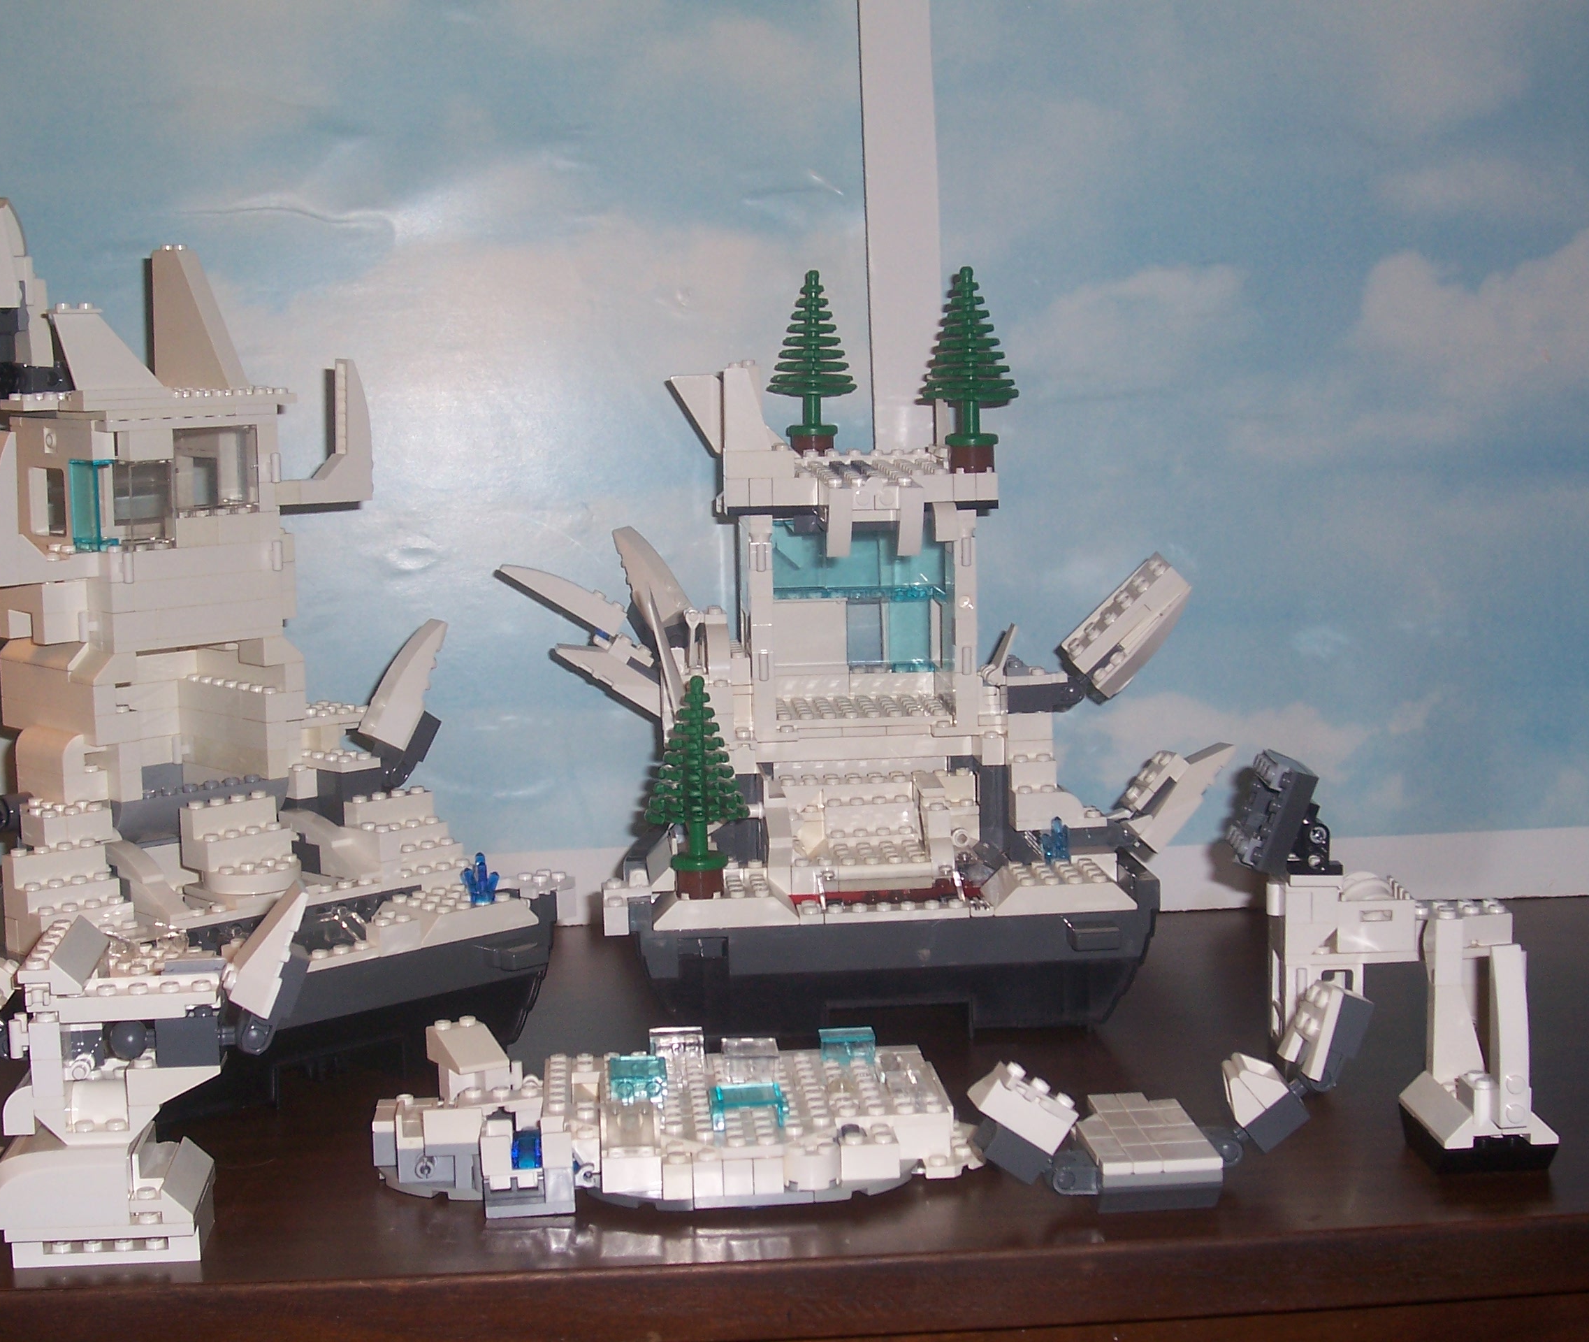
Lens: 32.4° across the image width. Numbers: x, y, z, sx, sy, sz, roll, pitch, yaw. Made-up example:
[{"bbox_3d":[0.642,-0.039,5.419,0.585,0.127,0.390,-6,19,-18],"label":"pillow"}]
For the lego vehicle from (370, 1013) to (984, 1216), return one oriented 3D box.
[{"bbox_3d":[-0.035,0.117,0.772,0.166,0.046,0.096,-2,8,-5],"label":"lego vehicle"}]

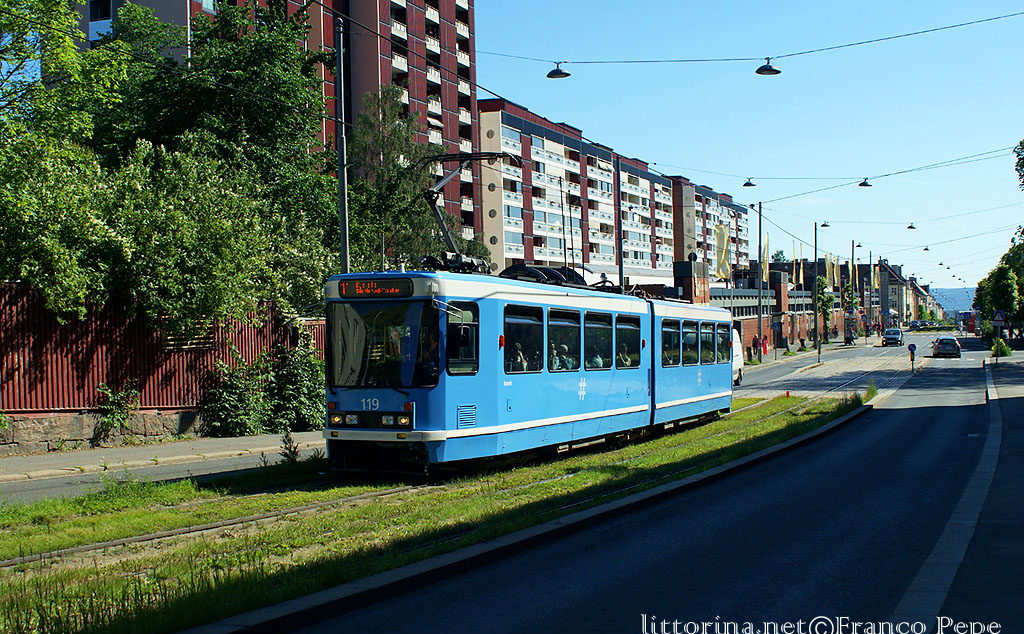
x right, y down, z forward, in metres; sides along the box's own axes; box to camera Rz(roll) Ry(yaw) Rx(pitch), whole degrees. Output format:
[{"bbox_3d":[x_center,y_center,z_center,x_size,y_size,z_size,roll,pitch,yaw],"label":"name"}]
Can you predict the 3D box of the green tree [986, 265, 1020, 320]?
[{"bbox_3d":[40.273,-0.953,98.008,3.000,6.710,3.000,-1,1,21],"label":"green tree"}]

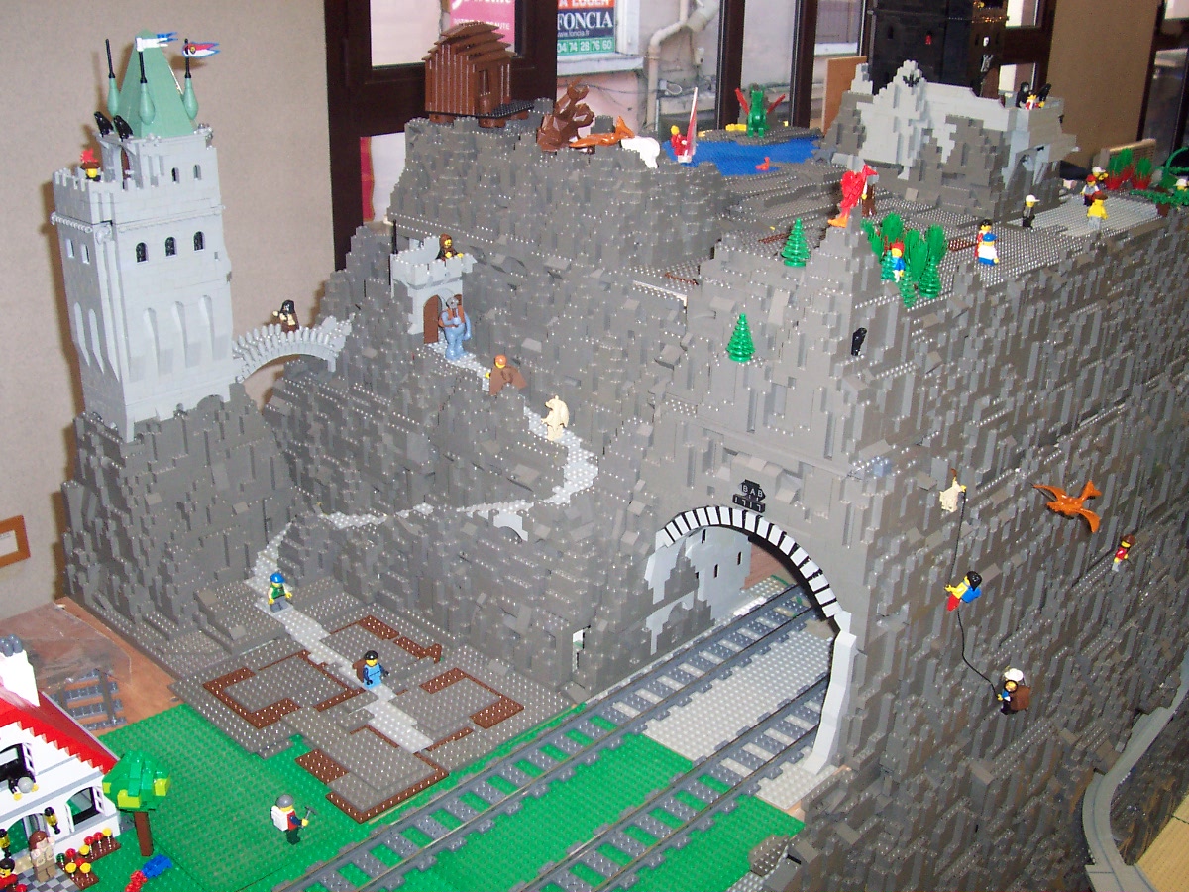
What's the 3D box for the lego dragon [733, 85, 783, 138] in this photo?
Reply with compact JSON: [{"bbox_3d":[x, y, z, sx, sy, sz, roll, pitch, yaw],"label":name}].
[{"bbox_3d":[0.241,-0.494,1.872,0.075,0.073,0.075,7,23,14],"label":"lego dragon"}]

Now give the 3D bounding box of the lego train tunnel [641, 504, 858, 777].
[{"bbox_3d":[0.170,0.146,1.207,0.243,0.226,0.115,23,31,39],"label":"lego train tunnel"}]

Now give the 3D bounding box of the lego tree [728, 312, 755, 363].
[{"bbox_3d":[0.130,-0.095,1.105,0.026,0.042,0.026,1,23,0],"label":"lego tree"}]

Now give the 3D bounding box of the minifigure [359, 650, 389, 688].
[{"bbox_3d":[-0.211,0.210,1.201,0.020,0.039,0.025,21,30,39],"label":"minifigure"}]

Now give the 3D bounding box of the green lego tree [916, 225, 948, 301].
[{"bbox_3d":[0.337,-0.183,1.270,0.031,0.070,0.031,2,24,0],"label":"green lego tree"}]

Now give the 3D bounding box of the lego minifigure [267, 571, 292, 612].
[{"bbox_3d":[-0.328,0.150,1.316,0.015,0.043,0.027,23,31,39],"label":"lego minifigure"}]

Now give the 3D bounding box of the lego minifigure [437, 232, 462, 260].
[{"bbox_3d":[-0.162,-0.215,1.409,0.025,0.041,0.017,-18,29,-38],"label":"lego minifigure"}]

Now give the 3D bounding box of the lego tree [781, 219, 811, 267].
[{"bbox_3d":[0.174,-0.177,1.096,0.026,0.042,0.026,1,23,0],"label":"lego tree"}]

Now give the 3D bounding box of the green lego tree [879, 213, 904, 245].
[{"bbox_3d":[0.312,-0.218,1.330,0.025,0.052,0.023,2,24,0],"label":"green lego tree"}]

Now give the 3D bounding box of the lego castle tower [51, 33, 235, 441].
[{"bbox_3d":[-0.443,-0.207,1.244,0.087,0.388,0.142,21,30,39],"label":"lego castle tower"}]

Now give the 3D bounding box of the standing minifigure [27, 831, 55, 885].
[{"bbox_3d":[-0.413,0.305,0.941,0.016,0.042,0.025,21,30,39],"label":"standing minifigure"}]

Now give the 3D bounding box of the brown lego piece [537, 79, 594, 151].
[{"bbox_3d":[-0.031,-0.360,1.385,0.060,0.070,0.050,2,24,0],"label":"brown lego piece"}]

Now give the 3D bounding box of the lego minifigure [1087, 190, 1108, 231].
[{"bbox_3d":[0.594,-0.277,1.500,0.025,0.044,0.014,23,31,39],"label":"lego minifigure"}]

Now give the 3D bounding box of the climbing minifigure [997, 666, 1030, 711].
[{"bbox_3d":[0.392,0.228,1.190,0.030,0.041,0.025,6,23,11],"label":"climbing minifigure"}]

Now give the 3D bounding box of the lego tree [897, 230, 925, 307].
[{"bbox_3d":[0.310,-0.173,1.245,0.030,0.068,0.031,2,24,0],"label":"lego tree"}]

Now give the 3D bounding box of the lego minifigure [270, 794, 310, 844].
[{"bbox_3d":[-0.248,0.305,1.047,0.027,0.045,0.027,23,31,39],"label":"lego minifigure"}]

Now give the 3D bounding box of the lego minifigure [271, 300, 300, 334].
[{"bbox_3d":[-0.344,-0.141,1.420,0.025,0.043,0.020,23,31,39],"label":"lego minifigure"}]

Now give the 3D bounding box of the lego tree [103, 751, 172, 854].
[{"bbox_3d":[-0.363,0.289,1.019,0.053,0.092,0.053,2,24,0],"label":"lego tree"}]

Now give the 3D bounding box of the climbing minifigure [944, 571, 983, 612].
[{"bbox_3d":[0.325,0.128,1.120,0.024,0.044,0.028,-21,55,-42],"label":"climbing minifigure"}]

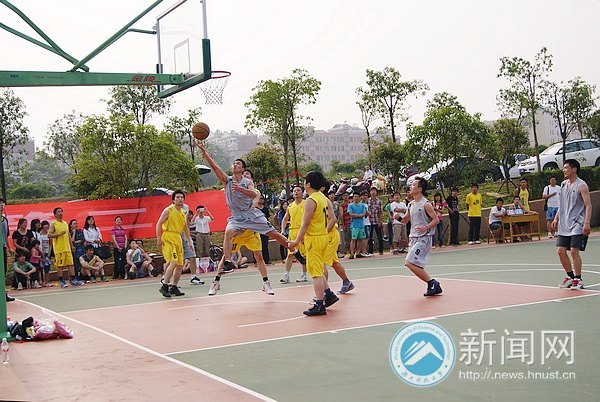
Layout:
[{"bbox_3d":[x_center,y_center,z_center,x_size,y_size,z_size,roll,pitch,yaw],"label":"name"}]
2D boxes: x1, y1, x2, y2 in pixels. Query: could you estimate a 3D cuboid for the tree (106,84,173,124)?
[{"bbox_3d":[-5.483,-1.714,25.500,2.400,4.500,2.400,-4,-1,0],"label":"tree"}]

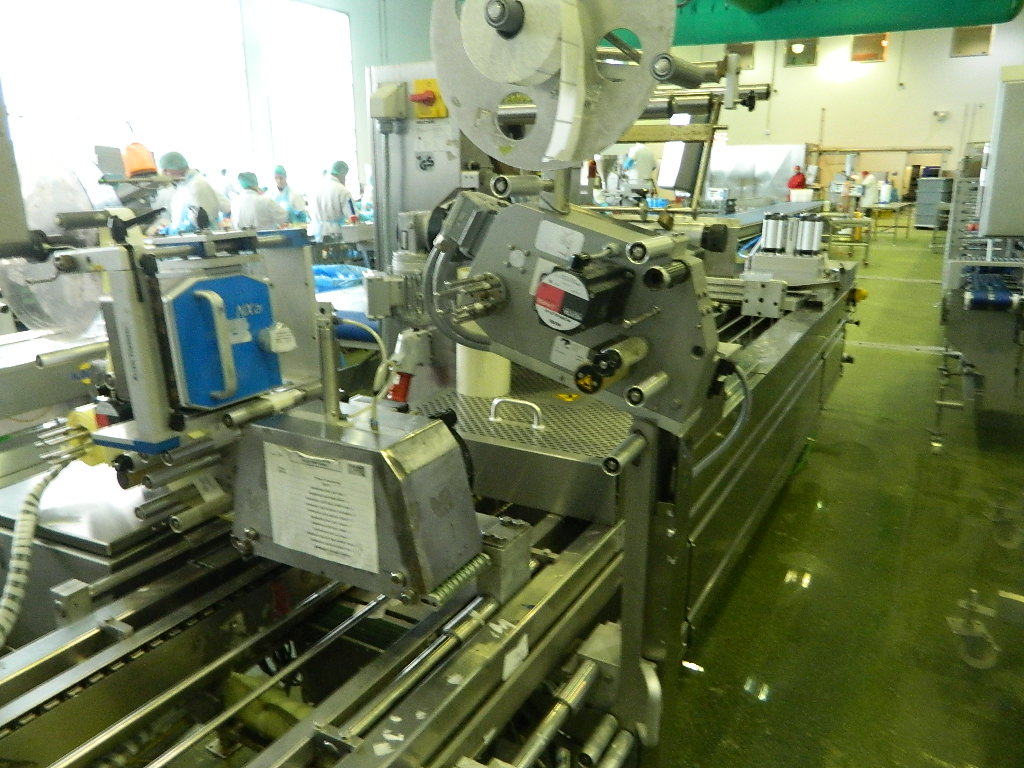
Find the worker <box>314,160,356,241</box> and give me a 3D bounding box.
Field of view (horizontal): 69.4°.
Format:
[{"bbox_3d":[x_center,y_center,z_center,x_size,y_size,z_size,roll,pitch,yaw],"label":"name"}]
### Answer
[{"bbox_3d":[-1.963,-1.599,8.332,0.500,1.750,0.380,7,17,28],"label":"worker"}]

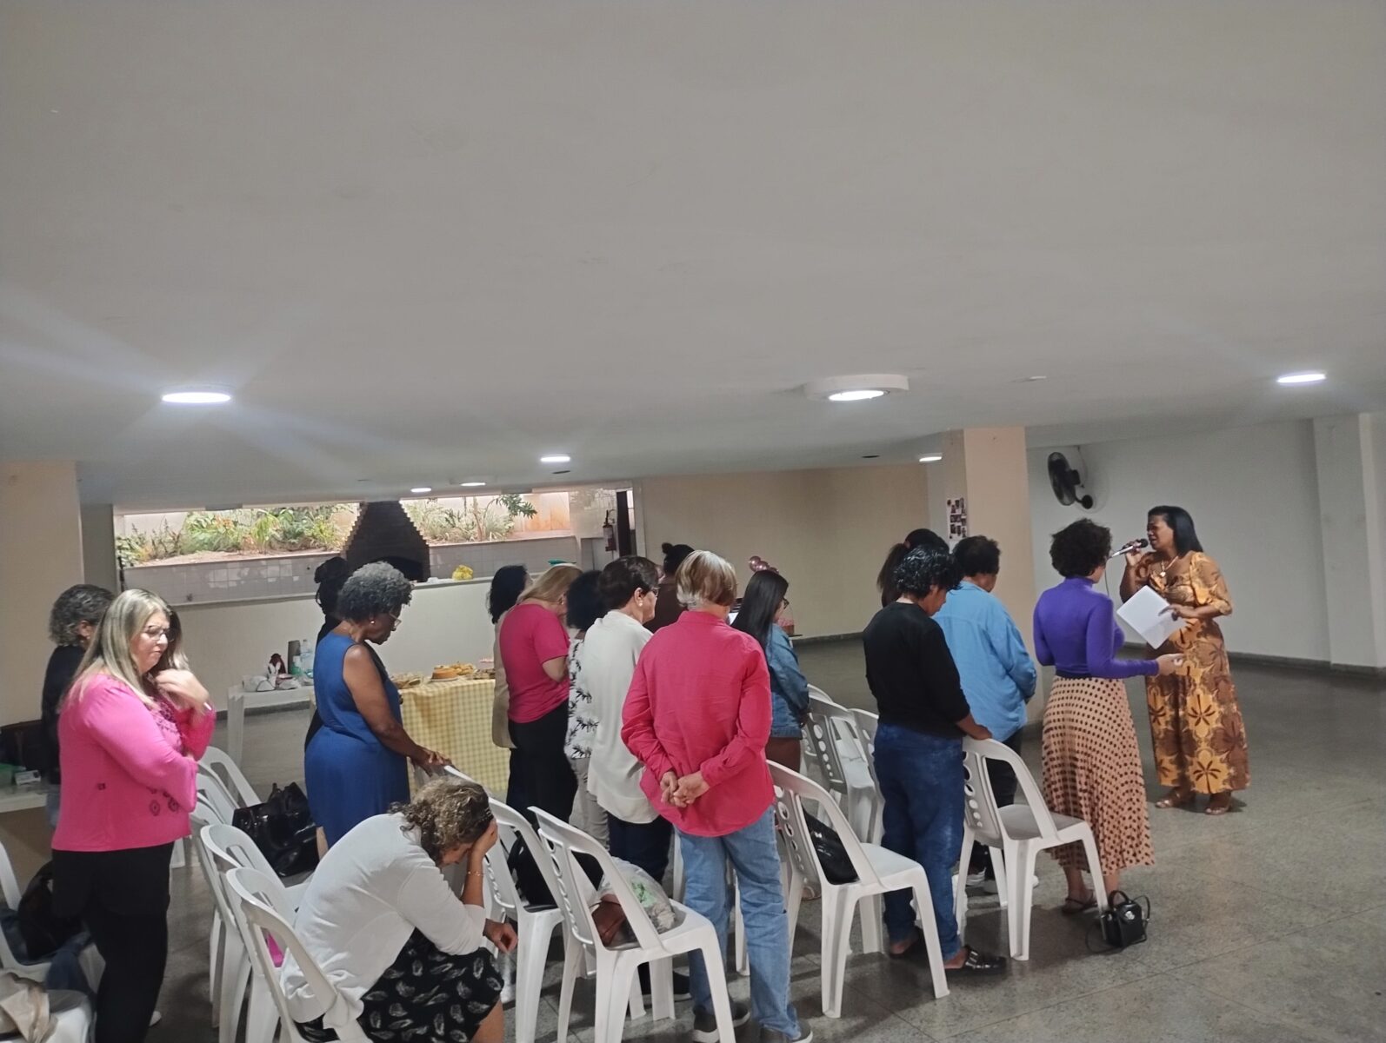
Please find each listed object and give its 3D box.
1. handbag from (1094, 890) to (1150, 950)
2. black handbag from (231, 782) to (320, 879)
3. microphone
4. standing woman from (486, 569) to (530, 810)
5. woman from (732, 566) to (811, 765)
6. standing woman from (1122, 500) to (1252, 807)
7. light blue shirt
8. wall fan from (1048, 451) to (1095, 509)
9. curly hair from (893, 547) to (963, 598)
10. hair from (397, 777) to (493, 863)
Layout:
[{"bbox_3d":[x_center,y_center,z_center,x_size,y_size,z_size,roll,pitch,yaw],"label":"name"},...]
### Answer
[{"bbox_3d":[1.653,1.512,4.314,0.170,0.200,0.120,-4,0,-24],"label":"handbag"},{"bbox_3d":[-1.644,1.216,4.420,0.340,0.360,0.210,-4,1,-37],"label":"black handbag"},{"bbox_3d":[2.277,0.138,5.850,0.210,0.050,0.050,-25,0,-13],"label":"microphone"},{"bbox_3d":[-0.800,0.986,5.545,0.340,1.580,0.470,-4,0,-24],"label":"standing woman"},{"bbox_3d":[0.369,0.939,5.000,0.360,1.490,0.430,-4,1,-20],"label":"woman"},{"bbox_3d":[2.639,0.738,6.094,0.480,1.630,0.530,-4,0,-30],"label":"standing woman"},{"bbox_3d":[1.300,0.619,5.000,0.340,0.720,0.480,-4,0,-26],"label":"light blue shirt"},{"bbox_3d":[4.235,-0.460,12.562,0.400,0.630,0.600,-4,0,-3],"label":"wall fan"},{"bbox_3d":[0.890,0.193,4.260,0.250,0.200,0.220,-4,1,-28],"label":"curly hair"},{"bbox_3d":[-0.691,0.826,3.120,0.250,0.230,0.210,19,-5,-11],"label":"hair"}]

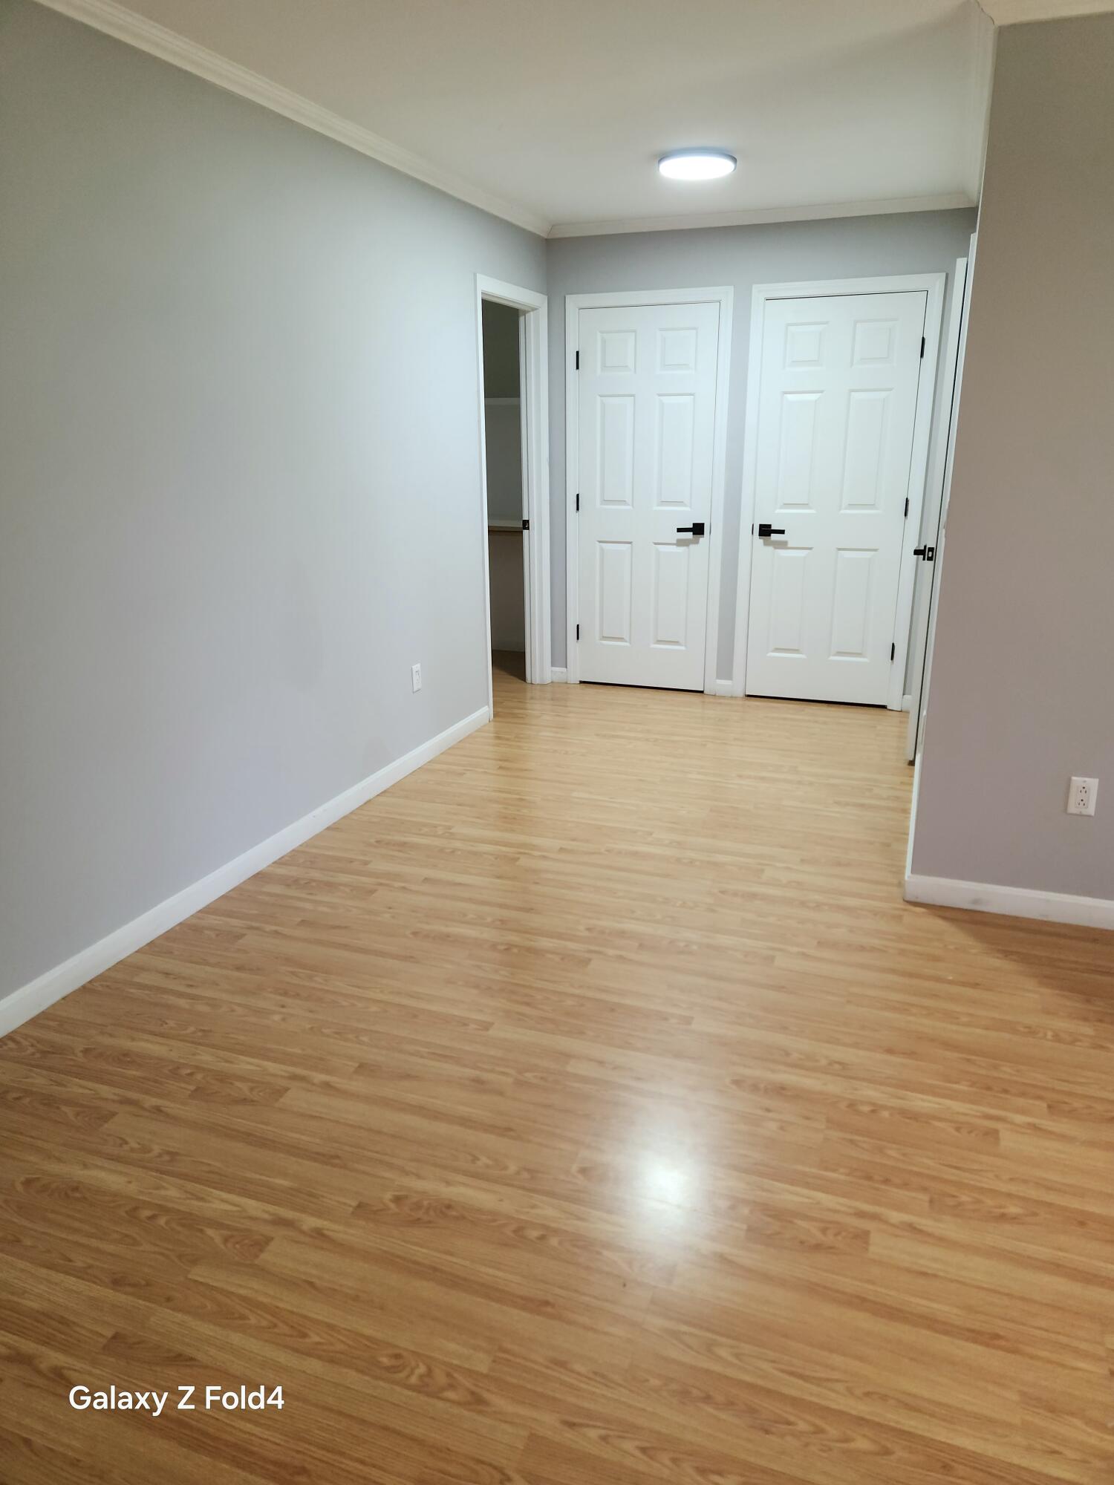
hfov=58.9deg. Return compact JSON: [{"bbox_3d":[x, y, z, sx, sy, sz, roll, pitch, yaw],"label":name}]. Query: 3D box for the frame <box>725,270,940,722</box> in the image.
[{"bbox_3d":[1.420,-1.235,5.117,0.898,2.118,0.120,6,19,20],"label":"frame"}]

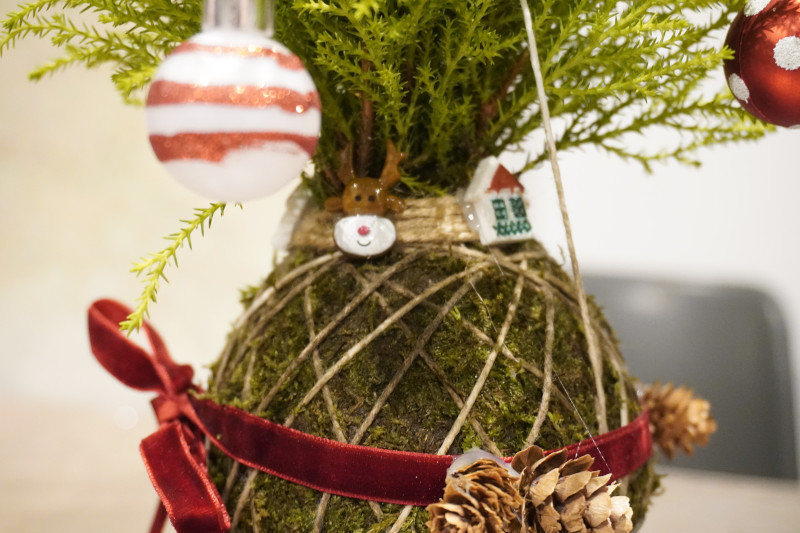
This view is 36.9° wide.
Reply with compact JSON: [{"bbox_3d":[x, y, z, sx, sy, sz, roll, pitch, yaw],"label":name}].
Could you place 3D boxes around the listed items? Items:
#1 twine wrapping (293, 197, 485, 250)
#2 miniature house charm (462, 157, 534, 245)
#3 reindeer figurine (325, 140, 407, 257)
[{"bbox_3d":[0.001,-0.012,0.322,0.060,0.011,0.060,-3,5,0],"label":"twine wrapping"},{"bbox_3d":[0.024,-0.016,0.294,0.013,0.020,0.007,-10,0,-36],"label":"miniature house charm"},{"bbox_3d":[-0.008,-0.016,0.288,0.019,0.028,0.009,0,-3,8],"label":"reindeer figurine"}]

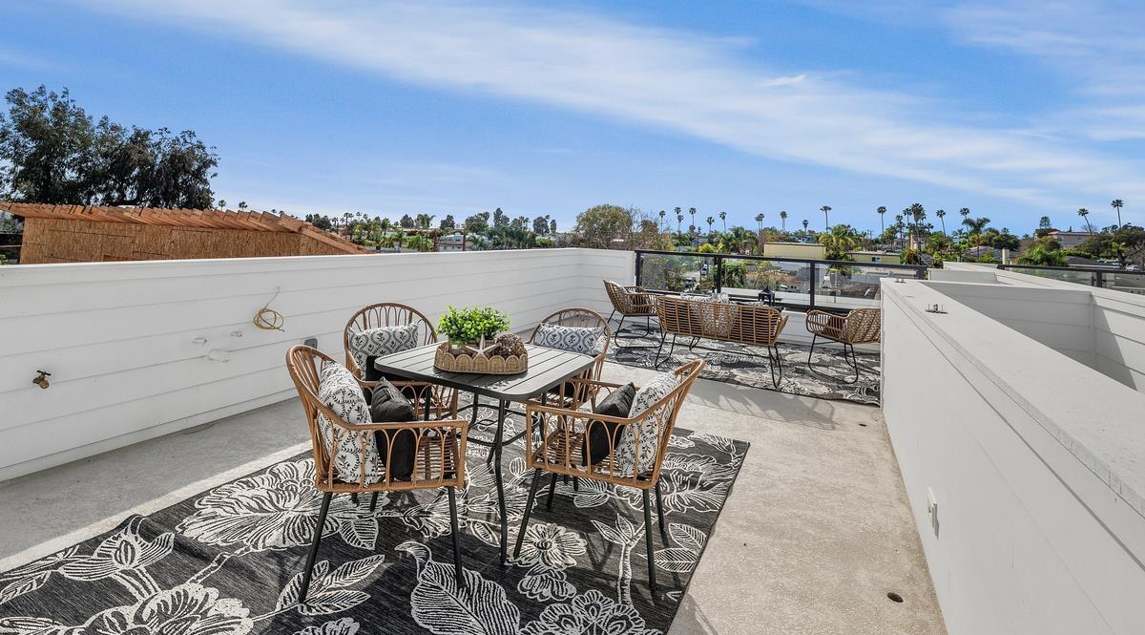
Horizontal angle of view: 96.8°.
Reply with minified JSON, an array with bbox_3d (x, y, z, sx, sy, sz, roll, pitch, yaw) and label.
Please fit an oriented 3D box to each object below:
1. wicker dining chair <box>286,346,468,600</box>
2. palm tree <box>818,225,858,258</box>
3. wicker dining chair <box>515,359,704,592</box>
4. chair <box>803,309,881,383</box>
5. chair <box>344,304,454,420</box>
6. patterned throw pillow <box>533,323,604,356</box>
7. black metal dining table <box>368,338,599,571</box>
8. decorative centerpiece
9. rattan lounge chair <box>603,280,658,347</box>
[{"bbox_3d":[-0.755,0.593,2.188,0.660,0.870,0.570,0,10,-9],"label":"wicker dining chair"},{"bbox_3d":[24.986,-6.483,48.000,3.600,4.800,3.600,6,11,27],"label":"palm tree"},{"bbox_3d":[0.175,0.610,2.262,0.650,0.860,0.560,5,10,21],"label":"wicker dining chair"},{"bbox_3d":[2.942,0.228,5.311,0.660,0.750,0.660,-3,11,-27],"label":"chair"},{"bbox_3d":[-1.035,0.425,3.143,0.570,0.870,0.640,-6,12,-37],"label":"chair"},{"bbox_3d":[-0.051,0.256,3.308,0.450,0.420,0.140,5,-5,22],"label":"patterned throw pillow"},{"bbox_3d":[-0.467,0.576,2.834,1.000,0.705,0.920,7,11,29],"label":"black metal dining table"},{"bbox_3d":[-0.450,0.135,2.578,0.440,0.260,0.340,1,10,-3],"label":"decorative centerpiece"},{"bbox_3d":[0.773,-0.047,6.583,0.660,0.760,0.660,1,9,0],"label":"rattan lounge chair"}]

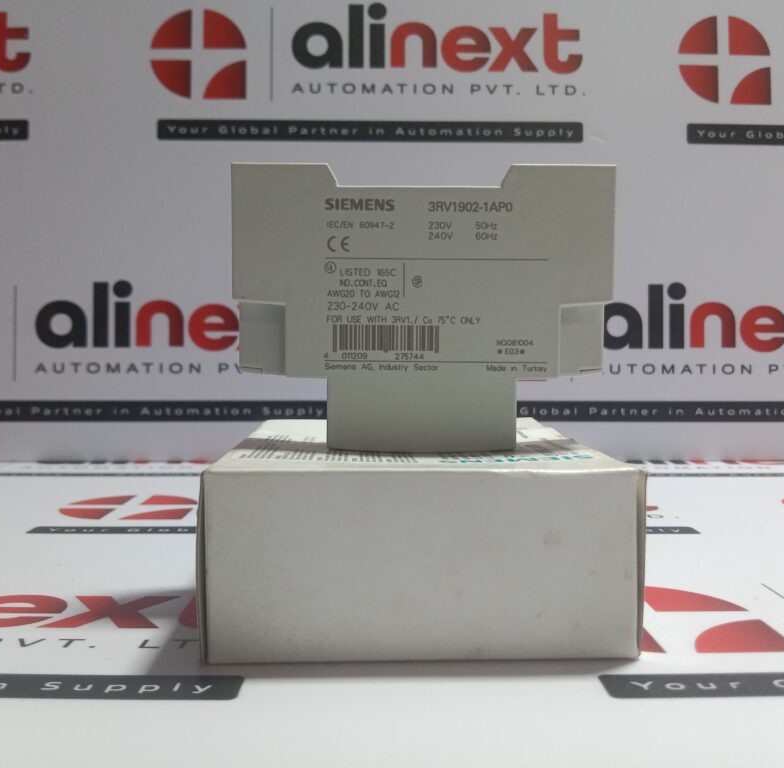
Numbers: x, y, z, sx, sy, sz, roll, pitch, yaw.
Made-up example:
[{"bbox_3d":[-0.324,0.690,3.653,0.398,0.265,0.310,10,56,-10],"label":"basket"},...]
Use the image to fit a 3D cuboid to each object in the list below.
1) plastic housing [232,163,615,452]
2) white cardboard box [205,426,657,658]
[{"bbox_3d":[0.007,-0.018,0.198,0.090,0.068,0.019,0,3,-1],"label":"plastic housing"},{"bbox_3d":[0.004,0.035,0.213,0.091,0.040,0.099,0,3,-2],"label":"white cardboard box"}]

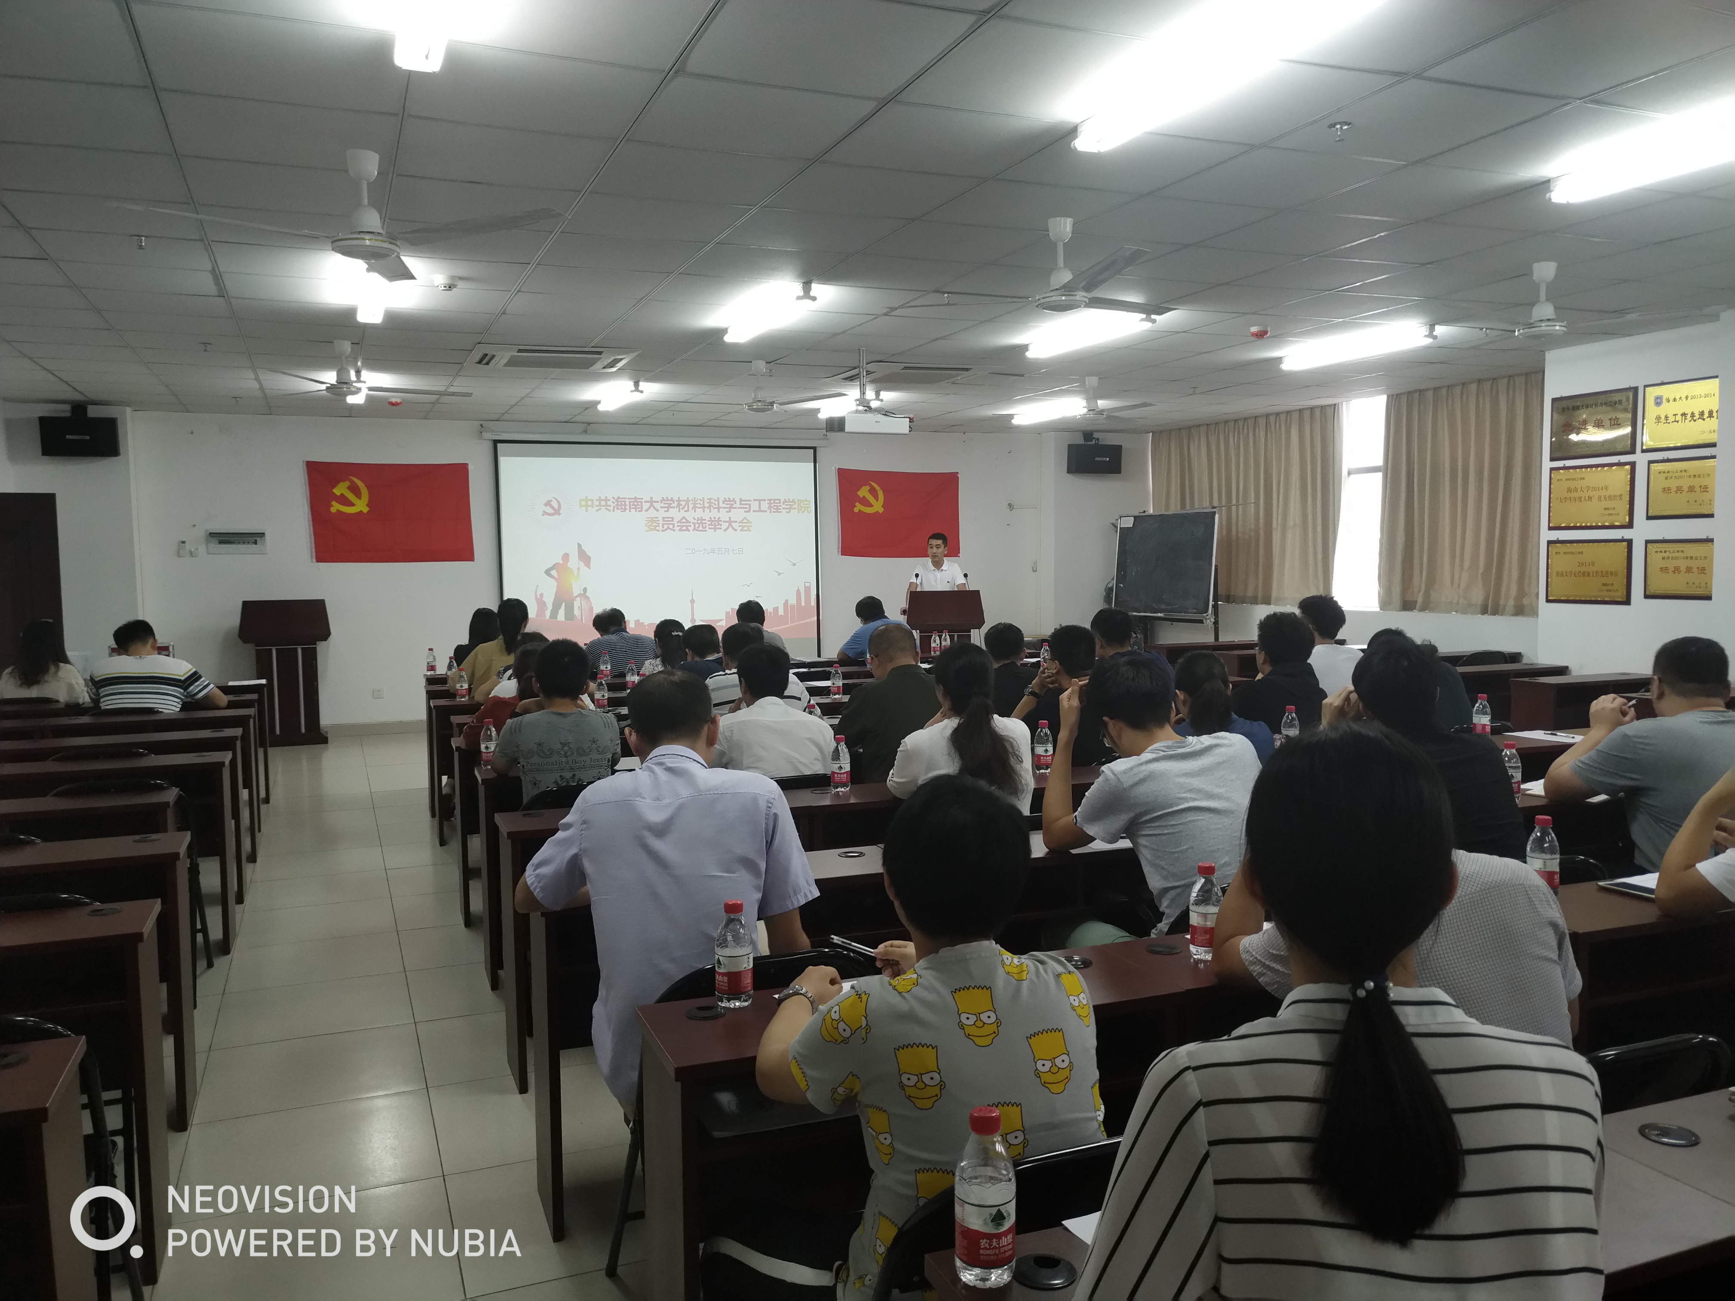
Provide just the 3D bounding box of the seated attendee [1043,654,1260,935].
[{"bbox_3d":[0.705,0.670,3.162,0.530,1.300,0.800,-2,4,-23],"label":"seated attendee"}]

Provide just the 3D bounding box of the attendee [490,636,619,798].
[{"bbox_3d":[-1.095,0.599,4.499,0.510,1.280,0.750,-2,4,-23],"label":"attendee"}]

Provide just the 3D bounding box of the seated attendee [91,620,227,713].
[{"bbox_3d":[-3.954,0.437,7.089,0.630,1.220,0.750,-2,5,-20],"label":"seated attendee"}]

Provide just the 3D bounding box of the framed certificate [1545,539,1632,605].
[{"bbox_3d":[4.532,-0.493,7.898,0.025,0.401,0.585,-2,4,-23],"label":"framed certificate"}]

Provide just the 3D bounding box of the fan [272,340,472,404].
[{"bbox_3d":[-2.940,-1.616,7.200,1.280,0.330,1.280,-3,5,-23],"label":"fan"}]

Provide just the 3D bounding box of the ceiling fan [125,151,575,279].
[{"bbox_3d":[-1.555,-1.358,3.853,1.330,0.360,1.330,-3,5,-23],"label":"ceiling fan"}]

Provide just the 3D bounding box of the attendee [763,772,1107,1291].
[{"bbox_3d":[0.071,0.790,1.996,0.510,1.230,0.700,-2,5,-25],"label":"attendee"}]

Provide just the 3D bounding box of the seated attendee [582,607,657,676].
[{"bbox_3d":[-1.826,0.311,8.964,0.540,1.250,0.720,-2,4,-23],"label":"seated attendee"}]

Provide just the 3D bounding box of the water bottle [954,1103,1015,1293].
[{"bbox_3d":[0.128,0.588,1.348,0.065,0.190,0.065,0,4,0],"label":"water bottle"}]

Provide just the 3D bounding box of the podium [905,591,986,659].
[{"bbox_3d":[0.686,0.057,11.005,0.710,1.210,0.480,-1,5,-1],"label":"podium"}]

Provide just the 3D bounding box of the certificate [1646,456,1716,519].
[{"bbox_3d":[4.762,-0.946,7.325,0.025,0.353,0.450,-2,4,-23],"label":"certificate"}]

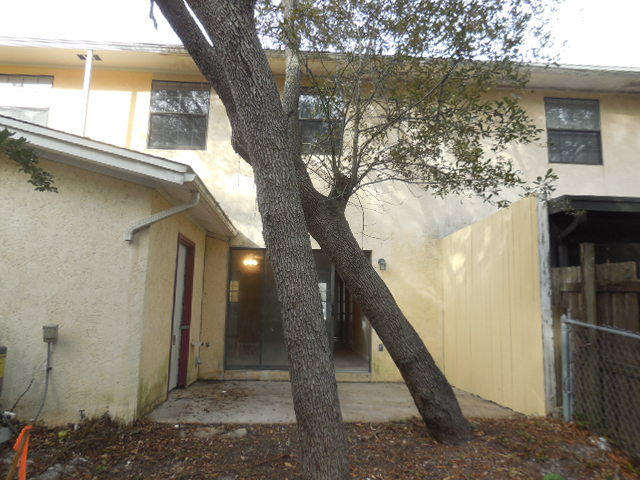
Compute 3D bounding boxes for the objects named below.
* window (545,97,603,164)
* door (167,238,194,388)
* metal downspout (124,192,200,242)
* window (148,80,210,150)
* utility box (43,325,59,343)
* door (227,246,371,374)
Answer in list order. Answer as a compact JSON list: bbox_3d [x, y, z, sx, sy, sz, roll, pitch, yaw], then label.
[{"bbox_3d":[4.865,-2.084,8.890,1.050,1.280,0.100,2,-9,-4],"label":"window"},{"bbox_3d":[-1.936,1.002,6.381,0.130,2.070,1.060,2,-9,-4],"label":"door"},{"bbox_3d":[-1.577,-0.230,4.643,0.690,0.510,0.130,2,-9,-4],"label":"metal downspout"},{"bbox_3d":[-2.534,-2.247,8.357,1.030,1.280,0.100,2,-9,-4],"label":"window"},{"bbox_3d":[-2.577,0.897,4.437,0.125,0.160,0.080,2,-9,-4],"label":"utility box"},{"bbox_3d":[-0.345,1.216,8.015,2.470,2.080,0.140,2,-9,-4],"label":"door"}]

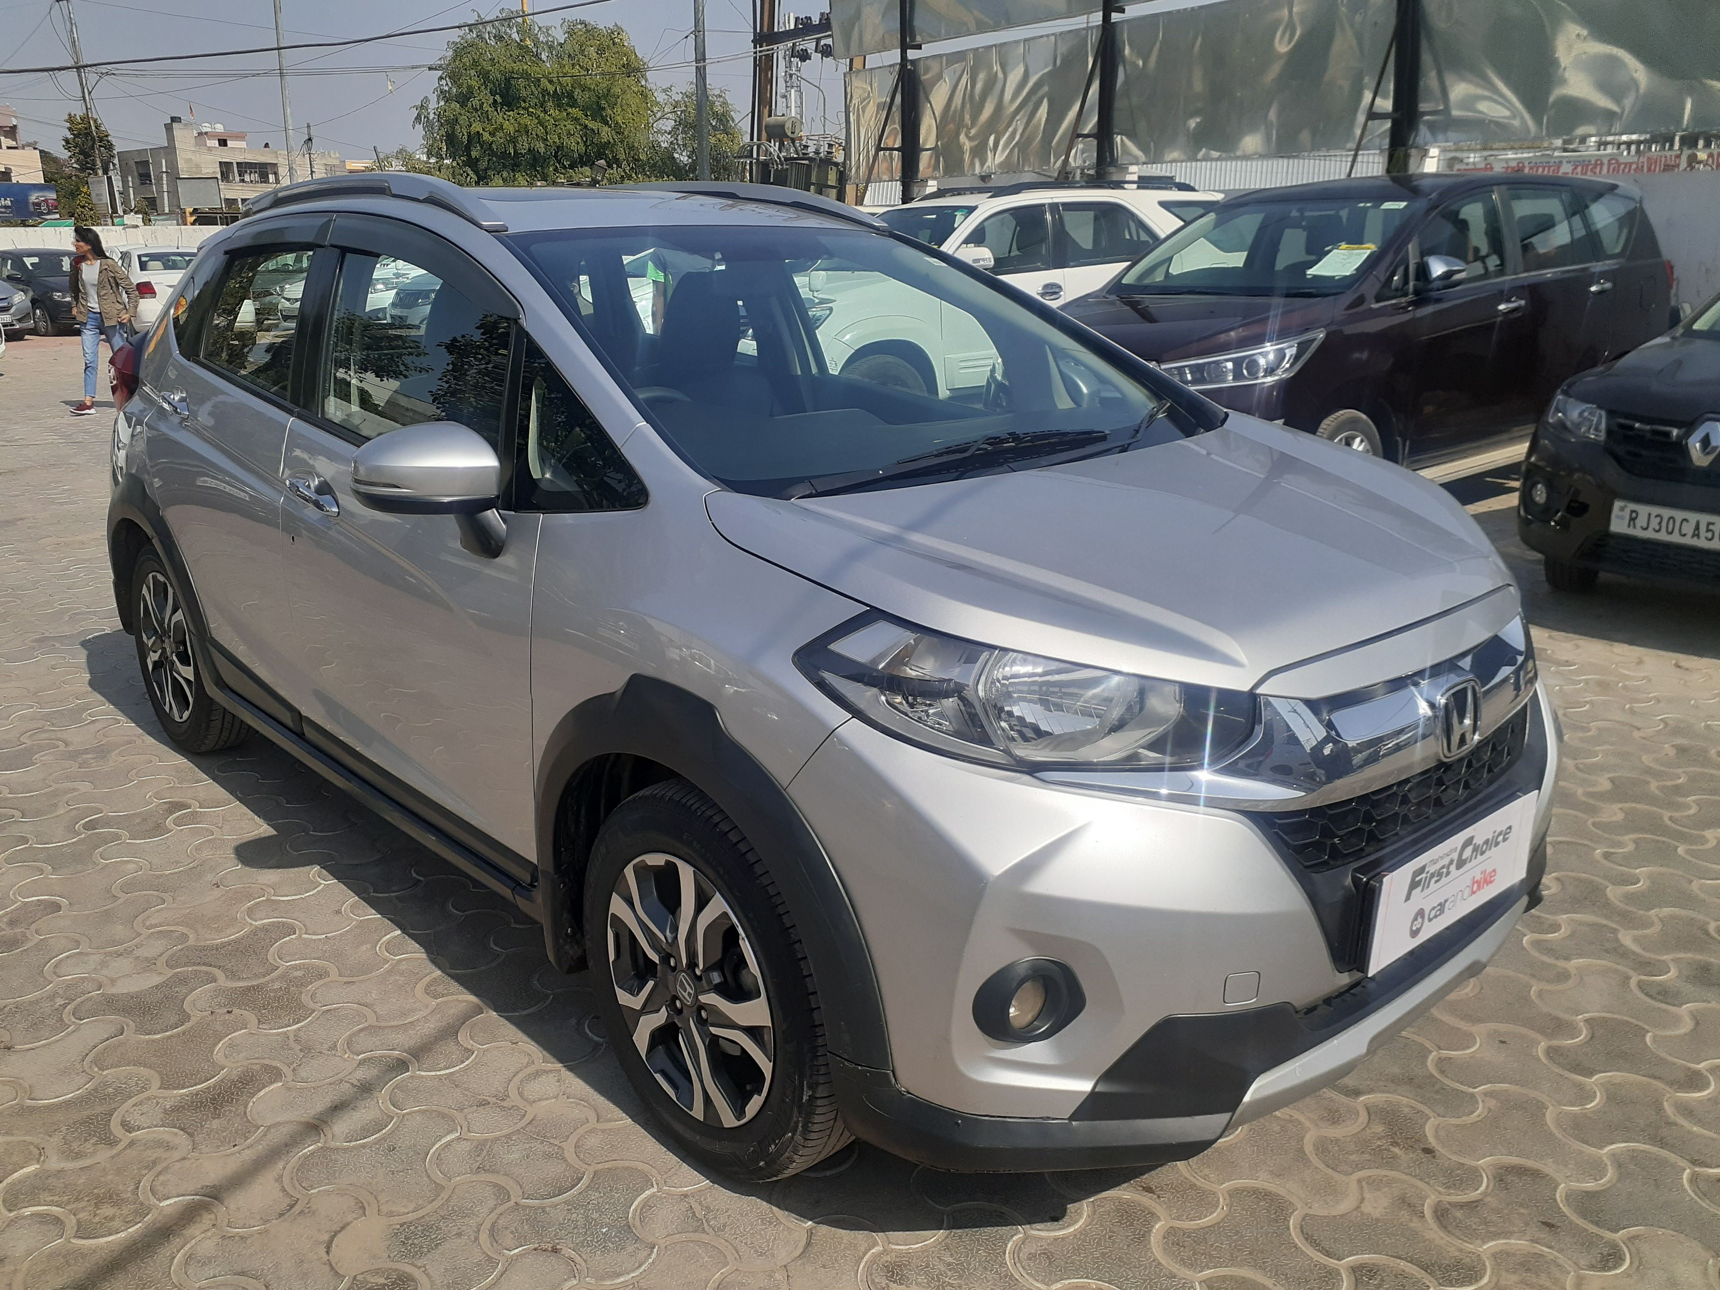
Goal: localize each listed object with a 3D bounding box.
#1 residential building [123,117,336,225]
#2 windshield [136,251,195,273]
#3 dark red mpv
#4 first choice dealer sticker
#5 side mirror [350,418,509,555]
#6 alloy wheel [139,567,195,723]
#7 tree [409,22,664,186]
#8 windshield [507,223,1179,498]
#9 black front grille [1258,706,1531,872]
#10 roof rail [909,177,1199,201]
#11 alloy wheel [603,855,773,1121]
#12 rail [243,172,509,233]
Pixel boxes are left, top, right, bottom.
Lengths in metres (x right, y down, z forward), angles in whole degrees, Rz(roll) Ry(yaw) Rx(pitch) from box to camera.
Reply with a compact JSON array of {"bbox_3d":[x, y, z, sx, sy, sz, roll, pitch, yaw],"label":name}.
[{"bbox_3d":[-52.002,-36.750,111.129,13.200,11.600,12.000,-14,21,-39],"label":"residential building"},{"bbox_3d":[-9.817,-5.490,19.200,1.200,0.140,0.600,-6,49,-20],"label":"windshield"},{"bbox_3d":[3.070,-1.940,8.130,4.735,1.795,1.830,-13,20,-37],"label":"dark red mpv"},{"bbox_3d":[0.887,0.341,1.976,0.500,0.152,0.015,-14,21,-41],"label":"first choice dealer sticker"},{"bbox_3d":[-0.697,-0.254,2.184,0.245,0.225,0.170,-14,21,-41],"label":"side mirror"},{"bbox_3d":[-1.944,-0.002,3.928,0.165,0.440,0.440,-14,21,-41],"label":"alloy wheel"},{"bbox_3d":[-9.035,-13.580,37.703,6.600,7.900,6.400,0,16,0],"label":"tree"},{"bbox_3d":[-0.003,-0.621,2.708,1.300,0.140,0.970,-14,49,-41],"label":"windshield"},{"bbox_3d":[0.846,0.189,1.980,0.860,0.130,0.130,-14,21,-41],"label":"black front grille"},{"bbox_3d":[1.397,-3.318,9.855,2.200,0.150,1.150,-13,21,-38],"label":"roof rail"},{"bbox_3d":[-0.213,0.522,2.123,0.165,0.440,0.440,-14,21,-41],"label":"alloy wheel"},{"bbox_3d":[-1.189,-1.021,3.103,0.080,0.140,1.480,-14,21,-41],"label":"rail"}]

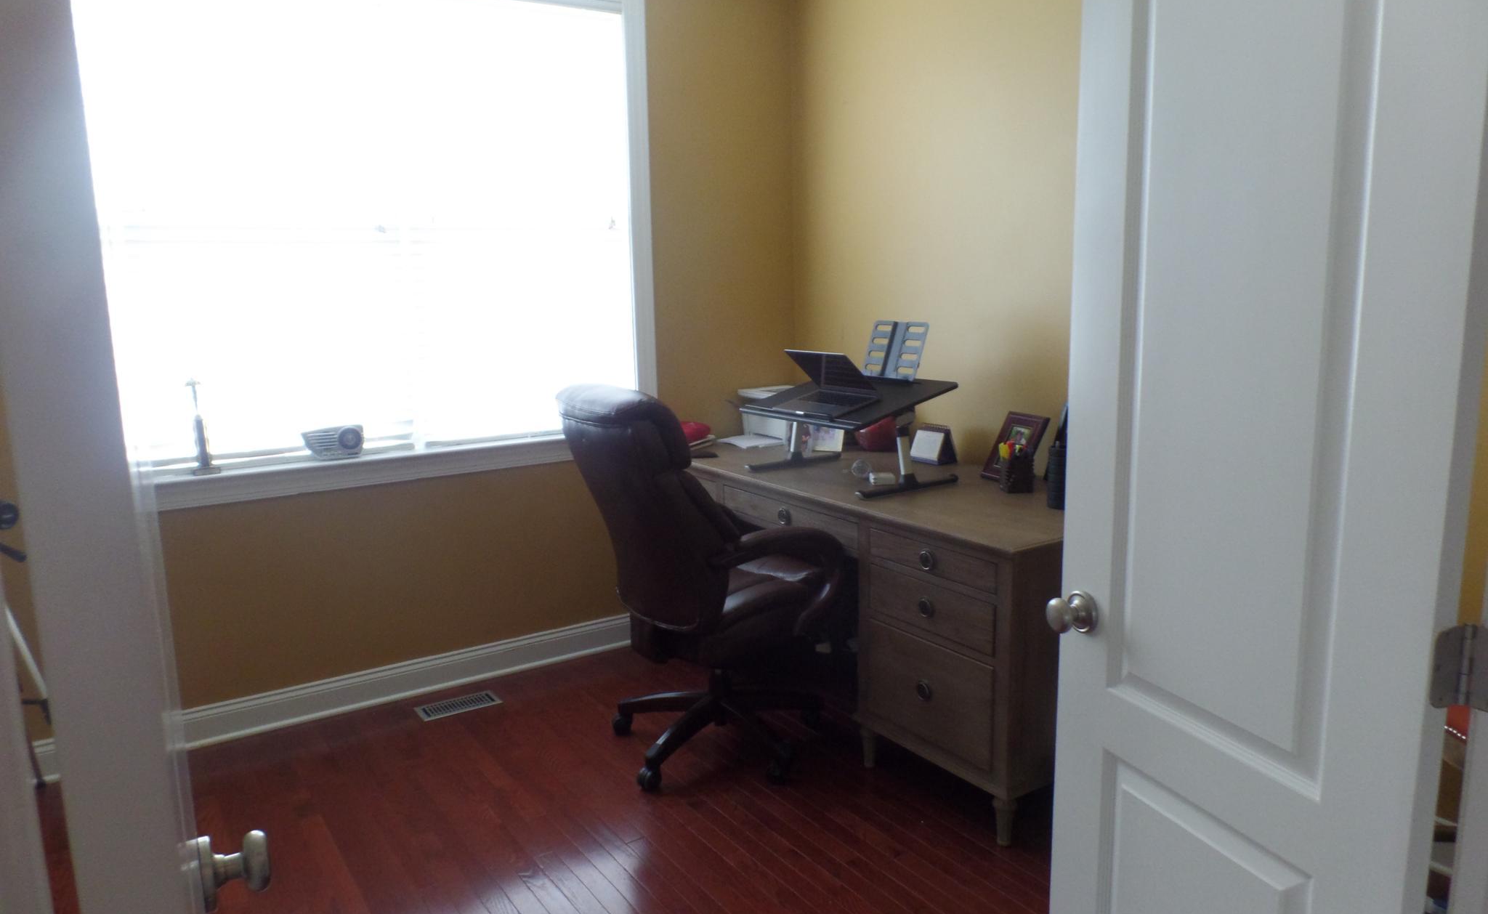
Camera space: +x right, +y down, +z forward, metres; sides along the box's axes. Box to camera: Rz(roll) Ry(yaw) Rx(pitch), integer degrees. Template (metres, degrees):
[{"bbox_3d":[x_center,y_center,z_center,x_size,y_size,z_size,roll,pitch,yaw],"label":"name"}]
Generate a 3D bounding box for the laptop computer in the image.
[{"bbox_3d":[0.253,-0.252,3.254,0.213,0.192,0.306,-24,21,-31],"label":"laptop computer"}]

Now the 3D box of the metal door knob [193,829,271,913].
[{"bbox_3d":[-0.477,0.385,0.930,0.059,0.066,0.066,-8,12,-31],"label":"metal door knob"}]

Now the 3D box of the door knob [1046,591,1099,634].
[{"bbox_3d":[0.502,0.244,1.528,0.062,0.066,0.066,-5,11,-23],"label":"door knob"}]

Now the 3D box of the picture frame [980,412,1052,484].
[{"bbox_3d":[0.886,-0.024,3.211,0.020,0.247,0.173,30,-9,-33],"label":"picture frame"}]

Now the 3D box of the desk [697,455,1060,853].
[{"bbox_3d":[0.444,0.451,3.422,0.730,0.790,1.880,-8,12,-32],"label":"desk"}]

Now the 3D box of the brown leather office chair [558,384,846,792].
[{"bbox_3d":[-0.135,0.340,3.032,0.790,1.170,0.680,-8,12,-35],"label":"brown leather office chair"}]

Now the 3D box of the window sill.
[{"bbox_3d":[-1.108,0.017,3.514,1.810,0.095,0.110,-8,12,-32],"label":"window sill"}]

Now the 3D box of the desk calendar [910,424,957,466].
[{"bbox_3d":[0.686,-0.046,3.552,0.095,0.132,0.125,-9,13,-36],"label":"desk calendar"}]

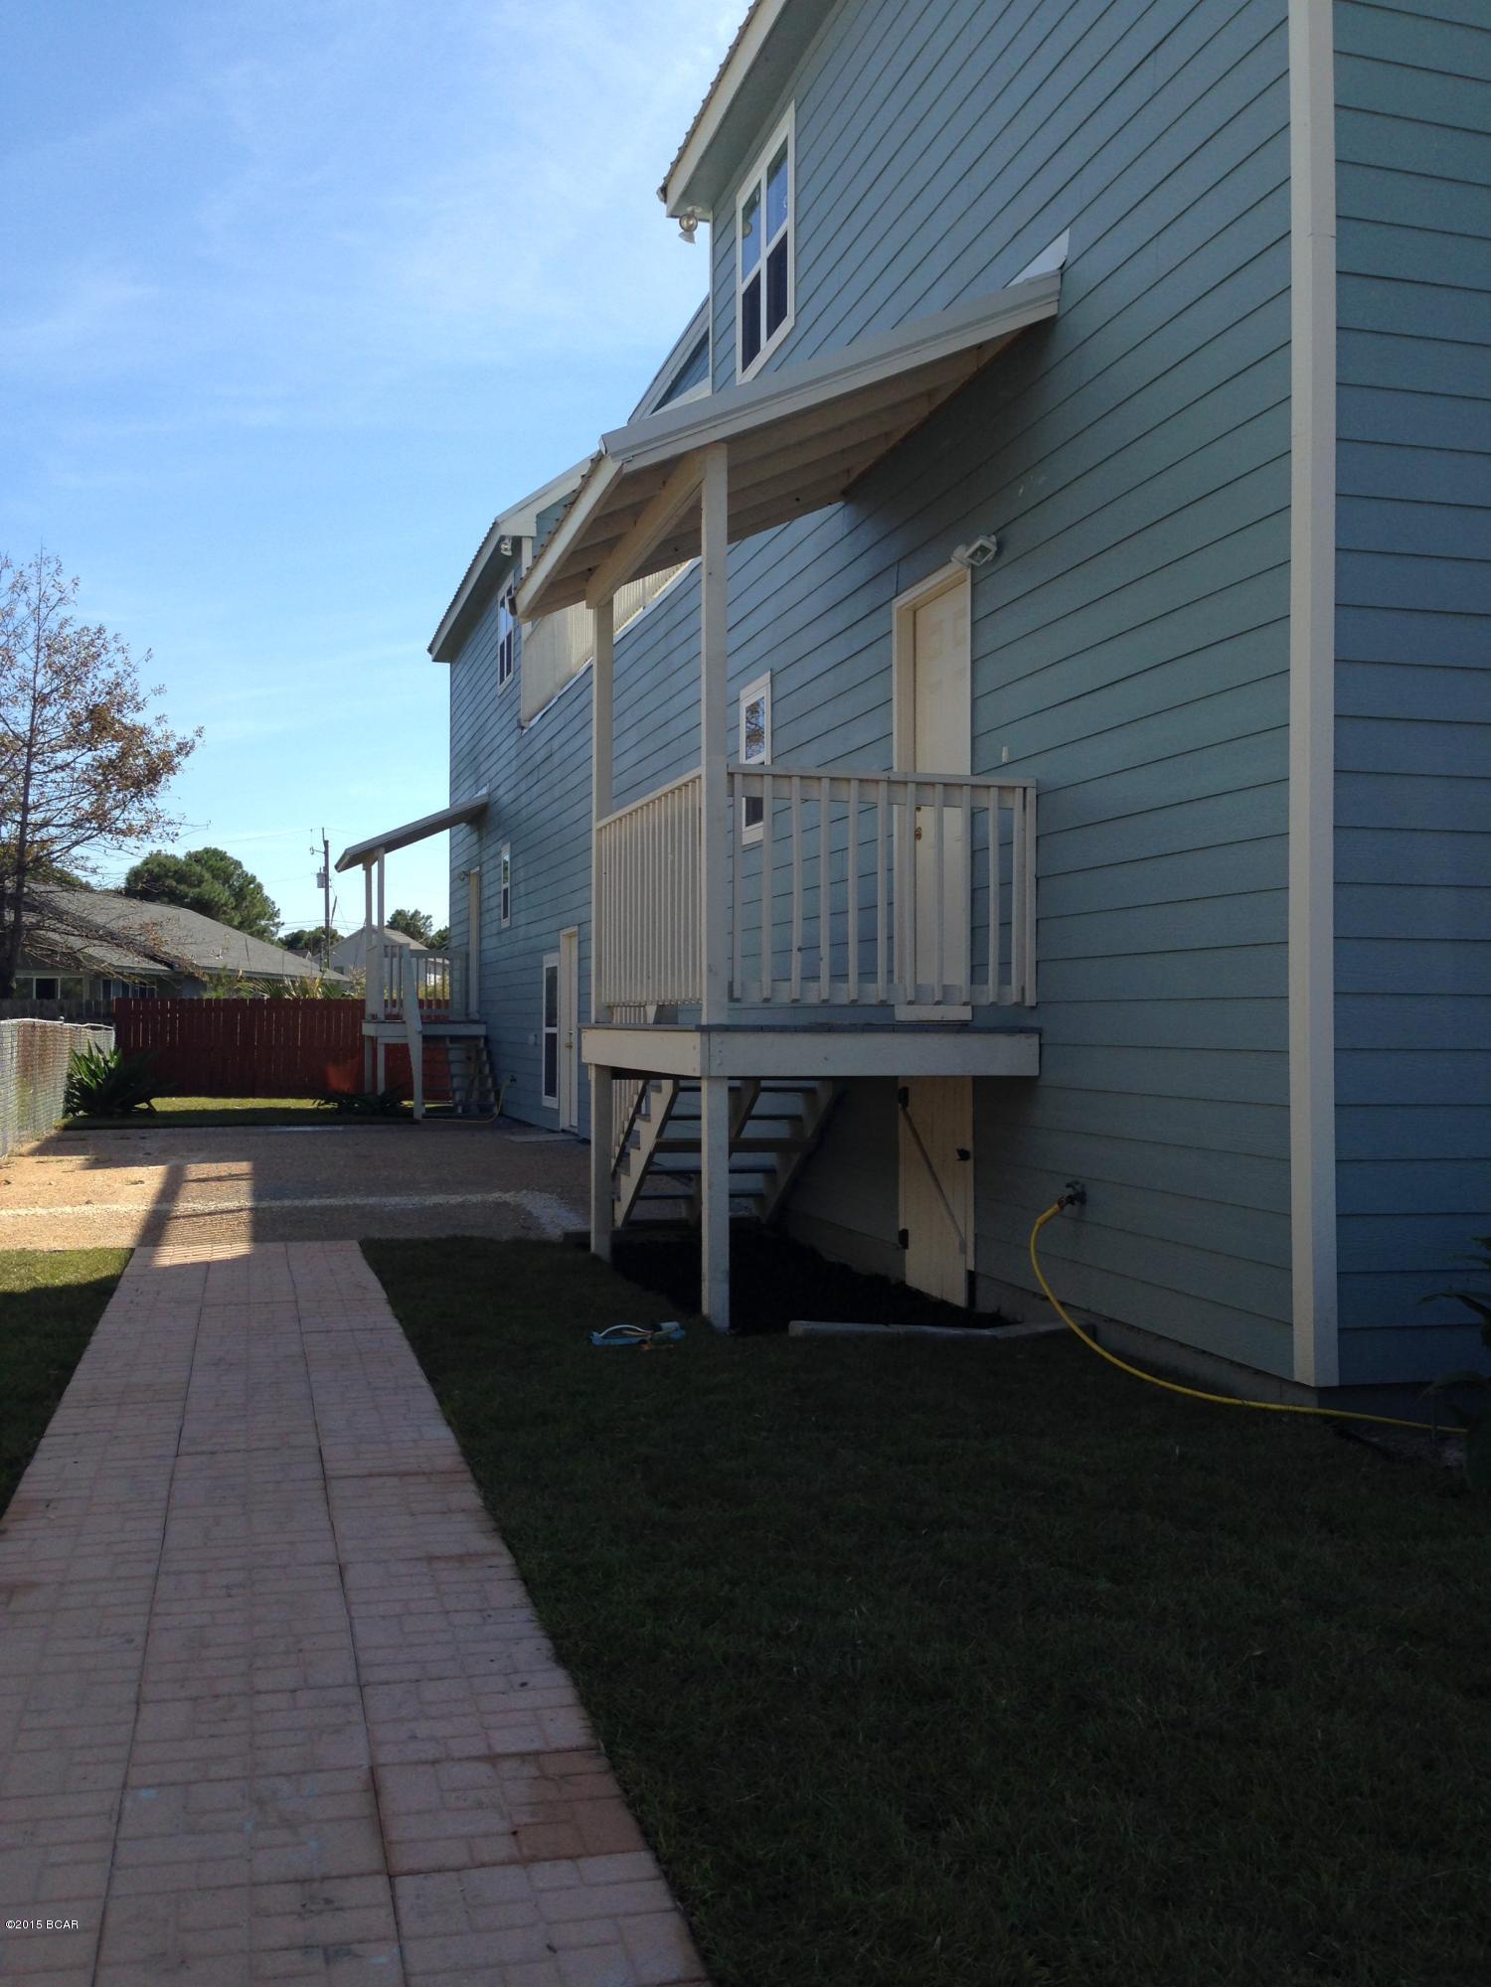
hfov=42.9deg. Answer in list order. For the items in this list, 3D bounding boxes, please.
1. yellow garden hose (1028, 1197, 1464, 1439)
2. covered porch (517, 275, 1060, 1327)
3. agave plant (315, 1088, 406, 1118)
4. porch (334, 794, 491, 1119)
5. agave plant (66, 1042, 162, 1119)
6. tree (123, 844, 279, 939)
[{"bbox_3d":[1.569,1.077,6.665,0.600,0.550,2.350,0,-1,-15],"label":"yellow garden hose"},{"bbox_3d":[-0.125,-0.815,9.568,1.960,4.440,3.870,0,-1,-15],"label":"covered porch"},{"bbox_3d":[-5.226,1.392,25.668,1.300,0.480,1.300,0,-1,-15],"label":"agave plant"},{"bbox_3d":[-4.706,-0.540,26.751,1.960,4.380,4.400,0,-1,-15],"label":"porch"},{"bbox_3d":[-8.793,1.129,26.279,1.350,1.030,1.350,0,-1,-15],"label":"agave plant"},{"bbox_3d":[-19.524,-1.575,68.039,6.000,7.600,6.000,0,-1,-15],"label":"tree"}]

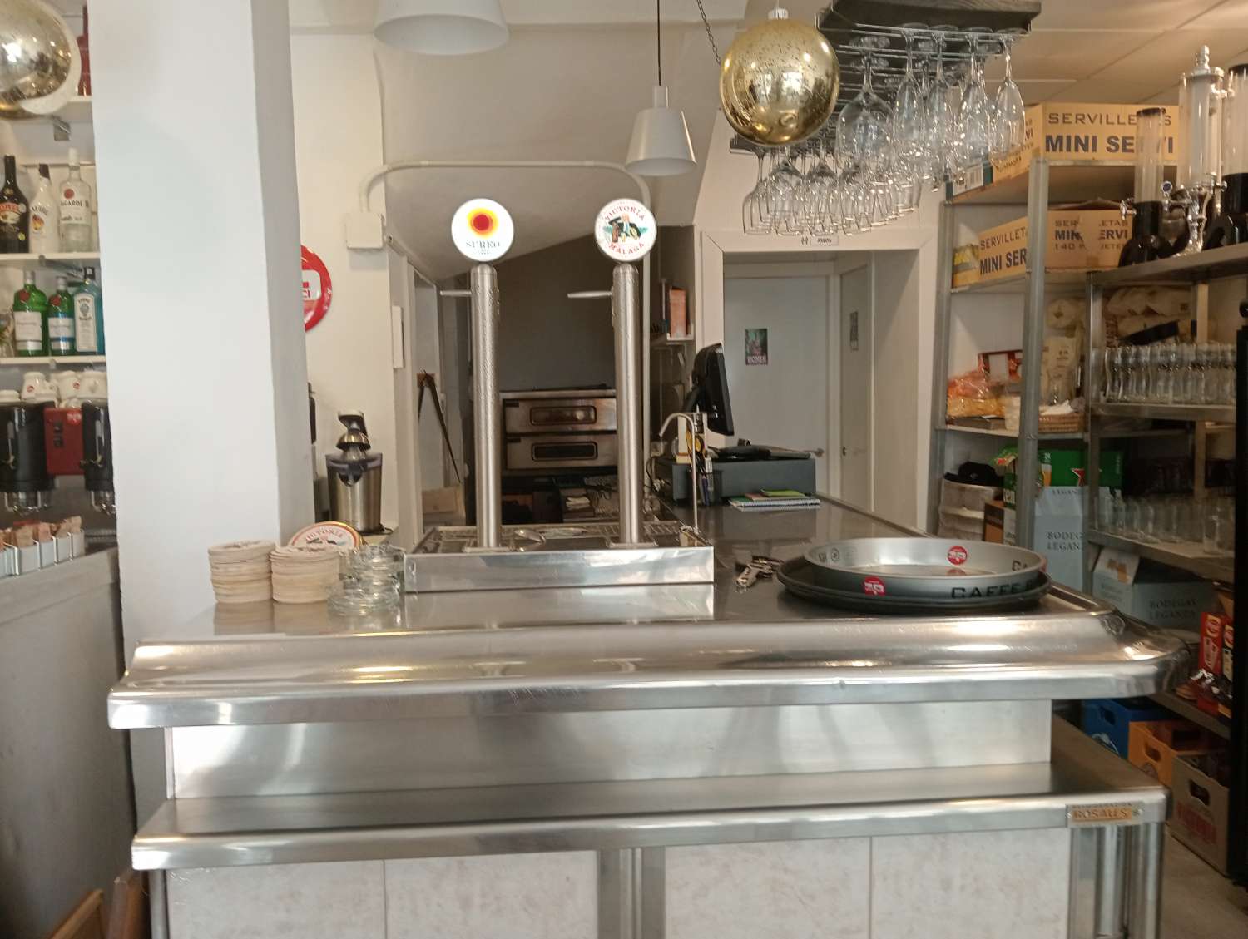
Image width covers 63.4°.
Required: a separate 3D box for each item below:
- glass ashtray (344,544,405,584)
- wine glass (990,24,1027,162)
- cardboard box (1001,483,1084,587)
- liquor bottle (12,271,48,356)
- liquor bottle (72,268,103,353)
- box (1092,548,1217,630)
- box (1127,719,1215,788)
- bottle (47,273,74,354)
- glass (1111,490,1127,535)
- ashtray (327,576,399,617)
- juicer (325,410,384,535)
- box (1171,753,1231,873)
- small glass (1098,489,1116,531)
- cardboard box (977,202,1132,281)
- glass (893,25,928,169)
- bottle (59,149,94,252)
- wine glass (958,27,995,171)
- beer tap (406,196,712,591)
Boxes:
[{"bbox_3d":[-0.364,0.138,1.475,0.091,0.040,0.091,-1,5,-4],"label":"glass ashtray"},{"bbox_3d":[0.721,-0.698,1.900,0.065,0.225,0.065,-1,5,-4],"label":"wine glass"},{"bbox_3d":[1.593,0.245,3.761,0.270,0.390,0.250,-1,5,-4],"label":"cardboard box"},{"bbox_3d":[-1.632,-0.428,2.780,0.084,0.232,0.084,-3,5,-21],"label":"liquor bottle"},{"bbox_3d":[-1.488,-0.444,2.820,0.076,0.250,0.062,-1,5,-4],"label":"liquor bottle"},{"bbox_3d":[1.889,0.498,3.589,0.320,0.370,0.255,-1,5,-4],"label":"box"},{"bbox_3d":[1.950,1.003,3.365,0.400,0.250,0.280,-1,5,-4],"label":"box"},{"bbox_3d":[-1.595,-0.435,2.870,0.084,0.232,0.084,-2,5,-19],"label":"bottle"},{"bbox_3d":[1.686,0.146,3.440,0.060,0.152,0.060,-1,5,-4],"label":"glass"},{"bbox_3d":[-0.379,0.186,1.470,0.107,0.040,0.107,-1,5,-4],"label":"ashtray"},{"bbox_3d":[-0.753,0.005,2.840,0.148,0.332,0.190,-1,5,-4],"label":"juicer"},{"bbox_3d":[1.937,1.030,3.065,0.400,0.245,0.290,-1,5,-4],"label":"box"},{"bbox_3d":[1.673,0.140,3.500,0.061,0.152,0.061,-1,5,-4],"label":"small glass"},{"bbox_3d":[1.637,-0.842,3.855,0.335,0.220,0.550,-1,5,-4],"label":"cardboard box"},{"bbox_3d":[0.512,-0.672,1.810,0.061,0.235,0.061,-1,5,-4],"label":"glass"},{"bbox_3d":[-1.530,-0.751,2.820,0.080,0.287,0.080,-2,5,-14],"label":"bottle"},{"bbox_3d":[0.629,-0.665,1.810,0.061,0.235,0.061,-1,5,-4],"label":"wine glass"},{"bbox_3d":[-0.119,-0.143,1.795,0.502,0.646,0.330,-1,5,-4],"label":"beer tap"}]

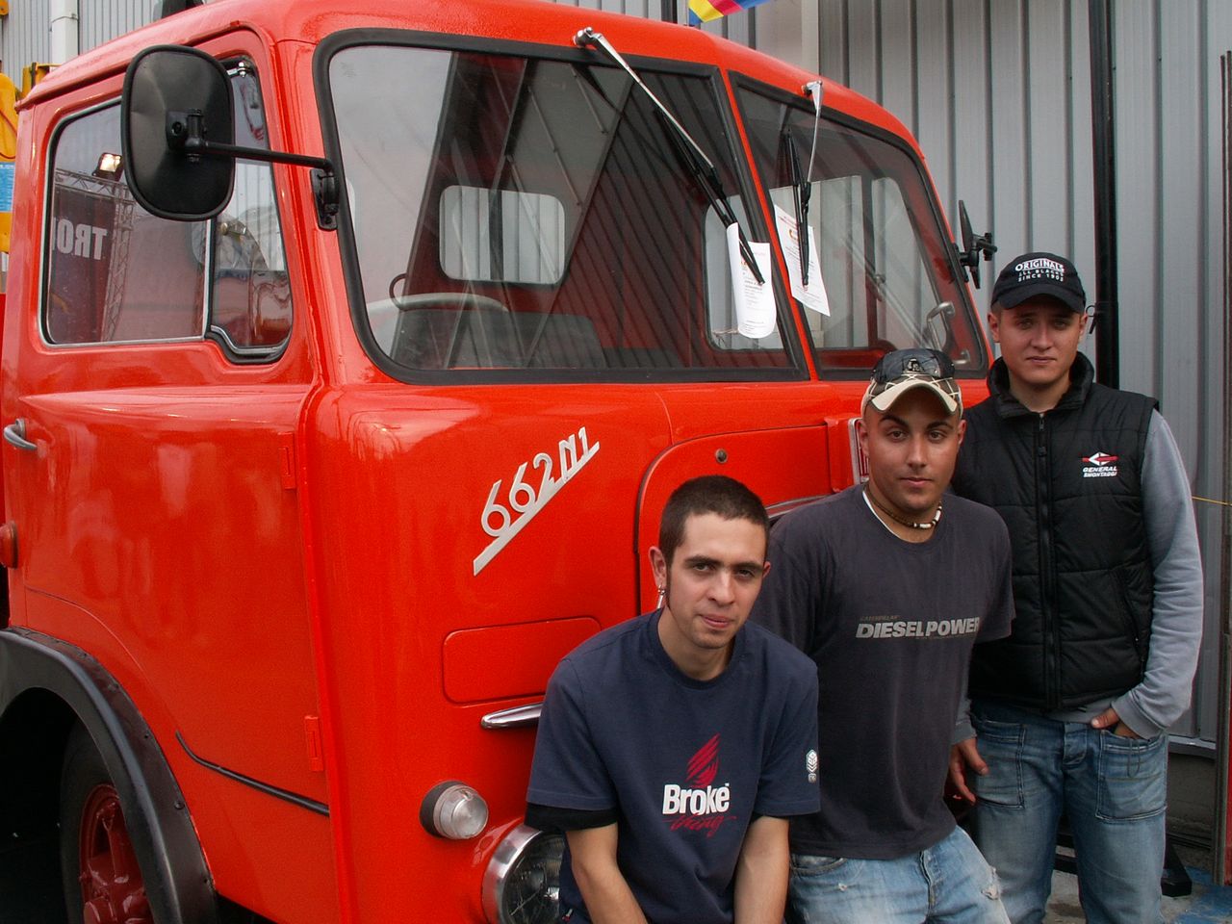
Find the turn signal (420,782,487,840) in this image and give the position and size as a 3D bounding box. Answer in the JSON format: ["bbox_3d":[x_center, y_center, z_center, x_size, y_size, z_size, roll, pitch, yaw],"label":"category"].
[{"bbox_3d":[-0.233,0.499,1.786,0.086,0.086,0.058,-5,5,-45],"label":"turn signal"}]

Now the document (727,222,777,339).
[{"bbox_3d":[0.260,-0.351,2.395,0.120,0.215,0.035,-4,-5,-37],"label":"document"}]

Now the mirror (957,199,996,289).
[{"bbox_3d":[0.993,-0.593,3.404,0.075,0.242,0.165,-10,1,16],"label":"mirror"}]

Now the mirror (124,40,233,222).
[{"bbox_3d":[-0.634,-0.477,1.809,0.162,0.250,0.070,-3,0,-27],"label":"mirror"}]

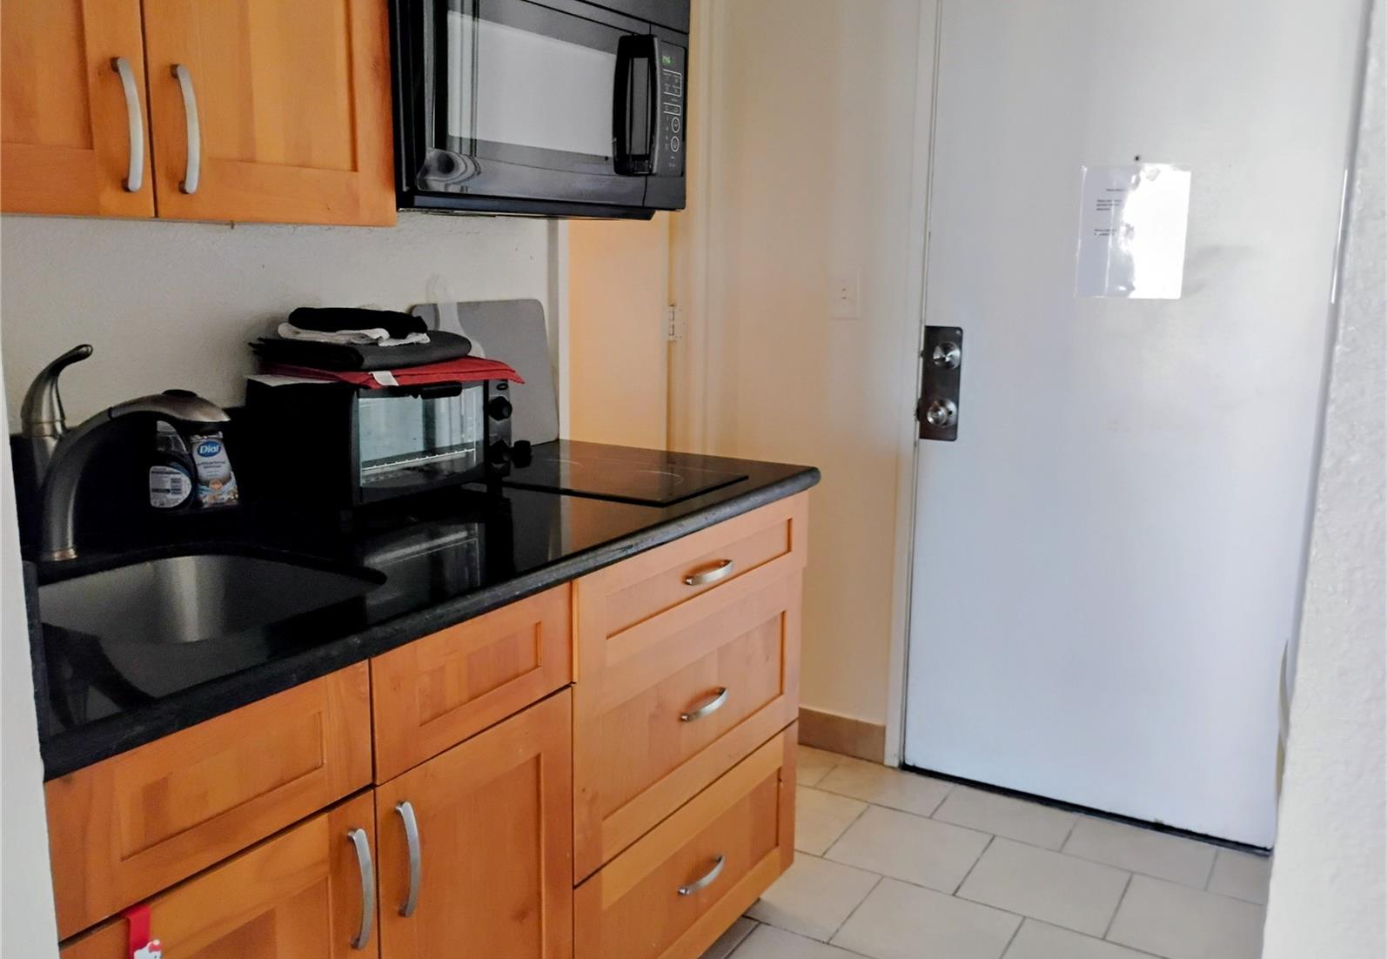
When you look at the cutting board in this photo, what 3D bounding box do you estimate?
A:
[{"bbox_3d":[-0.434,-0.215,2.388,0.010,0.321,0.404,1,10,31],"label":"cutting board"}]

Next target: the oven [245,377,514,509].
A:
[{"bbox_3d":[-0.528,-0.077,1.958,0.284,0.208,0.354,8,13,34],"label":"oven"}]

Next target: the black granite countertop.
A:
[{"bbox_3d":[-0.434,0.085,1.757,0.684,0.033,1.560,7,13,30],"label":"black granite countertop"}]

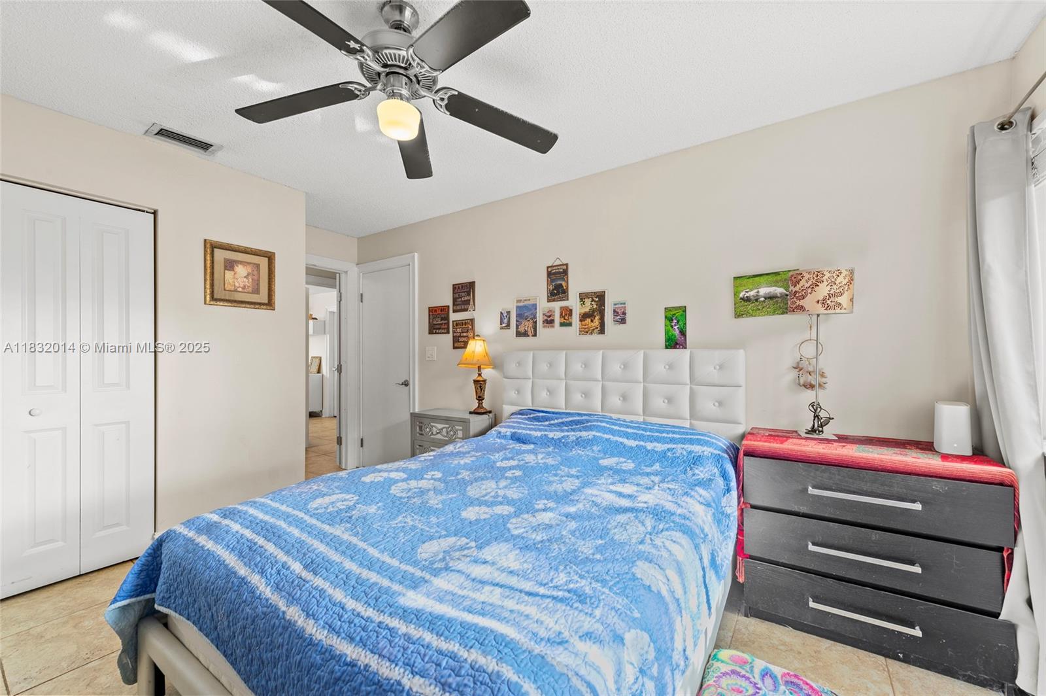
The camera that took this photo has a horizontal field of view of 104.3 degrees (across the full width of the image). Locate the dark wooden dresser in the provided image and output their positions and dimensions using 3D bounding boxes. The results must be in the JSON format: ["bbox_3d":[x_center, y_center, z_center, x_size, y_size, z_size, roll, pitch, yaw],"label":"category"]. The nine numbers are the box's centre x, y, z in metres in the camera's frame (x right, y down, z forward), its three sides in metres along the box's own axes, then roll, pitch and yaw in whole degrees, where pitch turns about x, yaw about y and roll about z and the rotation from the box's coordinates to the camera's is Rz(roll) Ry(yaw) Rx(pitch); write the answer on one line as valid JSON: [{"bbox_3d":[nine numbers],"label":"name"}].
[{"bbox_3d":[1.446,0.803,1.779,0.813,0.764,0.477,-1,-1,33],"label":"dark wooden dresser"}]

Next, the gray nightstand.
[{"bbox_3d":[-0.587,0.883,3.367,0.660,0.678,0.310,-1,-1,34],"label":"gray nightstand"}]

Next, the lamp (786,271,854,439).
[{"bbox_3d":[1.442,0.025,1.971,0.251,0.797,0.246,-1,-1,33],"label":"lamp"}]

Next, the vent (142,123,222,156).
[{"bbox_3d":[-1.983,-1.206,2.384,0.206,0.017,0.316,-1,-1,33],"label":"vent"}]

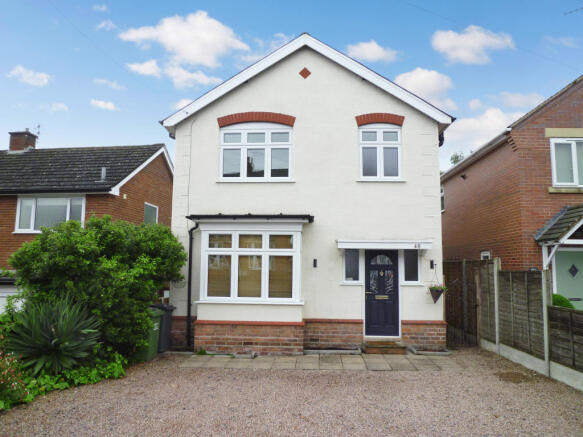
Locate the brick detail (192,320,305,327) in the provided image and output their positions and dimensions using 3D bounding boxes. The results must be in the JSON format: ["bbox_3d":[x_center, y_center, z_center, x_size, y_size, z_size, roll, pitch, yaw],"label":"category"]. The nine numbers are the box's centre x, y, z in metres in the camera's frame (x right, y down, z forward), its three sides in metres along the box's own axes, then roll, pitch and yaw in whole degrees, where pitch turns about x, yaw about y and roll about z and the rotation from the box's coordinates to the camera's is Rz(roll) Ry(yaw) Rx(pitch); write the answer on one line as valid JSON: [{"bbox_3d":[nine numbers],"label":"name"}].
[{"bbox_3d":[-0.958,2.397,9.242,2.512,0.087,0.140,0,-4,3],"label":"brick detail"}]

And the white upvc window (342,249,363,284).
[{"bbox_3d":[1.467,1.153,9.709,0.475,0.872,0.100,0,-4,3],"label":"white upvc window"}]

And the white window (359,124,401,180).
[{"bbox_3d":[2.072,-1.532,9.485,0.977,1.395,0.120,0,-6,4],"label":"white window"}]

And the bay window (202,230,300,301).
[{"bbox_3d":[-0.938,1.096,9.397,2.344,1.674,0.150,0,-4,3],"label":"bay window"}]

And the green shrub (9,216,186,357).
[{"bbox_3d":[-4.154,1.456,8.632,3.600,3.007,2.500,0,-4,3],"label":"green shrub"}]

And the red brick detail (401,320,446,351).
[{"bbox_3d":[3.076,2.724,9.477,1.030,0.684,0.180,0,-4,3],"label":"red brick detail"}]

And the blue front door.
[{"bbox_3d":[2.141,1.758,9.628,0.818,2.032,0.080,0,-4,3],"label":"blue front door"}]

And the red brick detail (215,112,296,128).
[{"bbox_3d":[-0.838,-2.363,9.766,1.904,0.377,0.120,0,-6,4],"label":"red brick detail"}]

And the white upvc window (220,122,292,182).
[{"bbox_3d":[-0.835,-1.565,9.704,1.733,1.469,0.120,0,-6,4],"label":"white upvc window"}]

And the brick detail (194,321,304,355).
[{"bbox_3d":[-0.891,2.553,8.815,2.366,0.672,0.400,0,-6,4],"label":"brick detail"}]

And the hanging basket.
[{"bbox_3d":[3.335,1.743,9.238,0.423,0.396,0.360,0,-4,3],"label":"hanging basket"}]

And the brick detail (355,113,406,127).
[{"bbox_3d":[2.163,-2.391,9.908,1.202,0.344,0.120,0,-4,3],"label":"brick detail"}]

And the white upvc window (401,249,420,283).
[{"bbox_3d":[2.692,1.086,9.167,0.431,0.806,0.120,0,-6,4],"label":"white upvc window"}]

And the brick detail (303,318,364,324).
[{"bbox_3d":[0.940,2.316,9.119,1.334,0.114,0.120,0,-6,4],"label":"brick detail"}]

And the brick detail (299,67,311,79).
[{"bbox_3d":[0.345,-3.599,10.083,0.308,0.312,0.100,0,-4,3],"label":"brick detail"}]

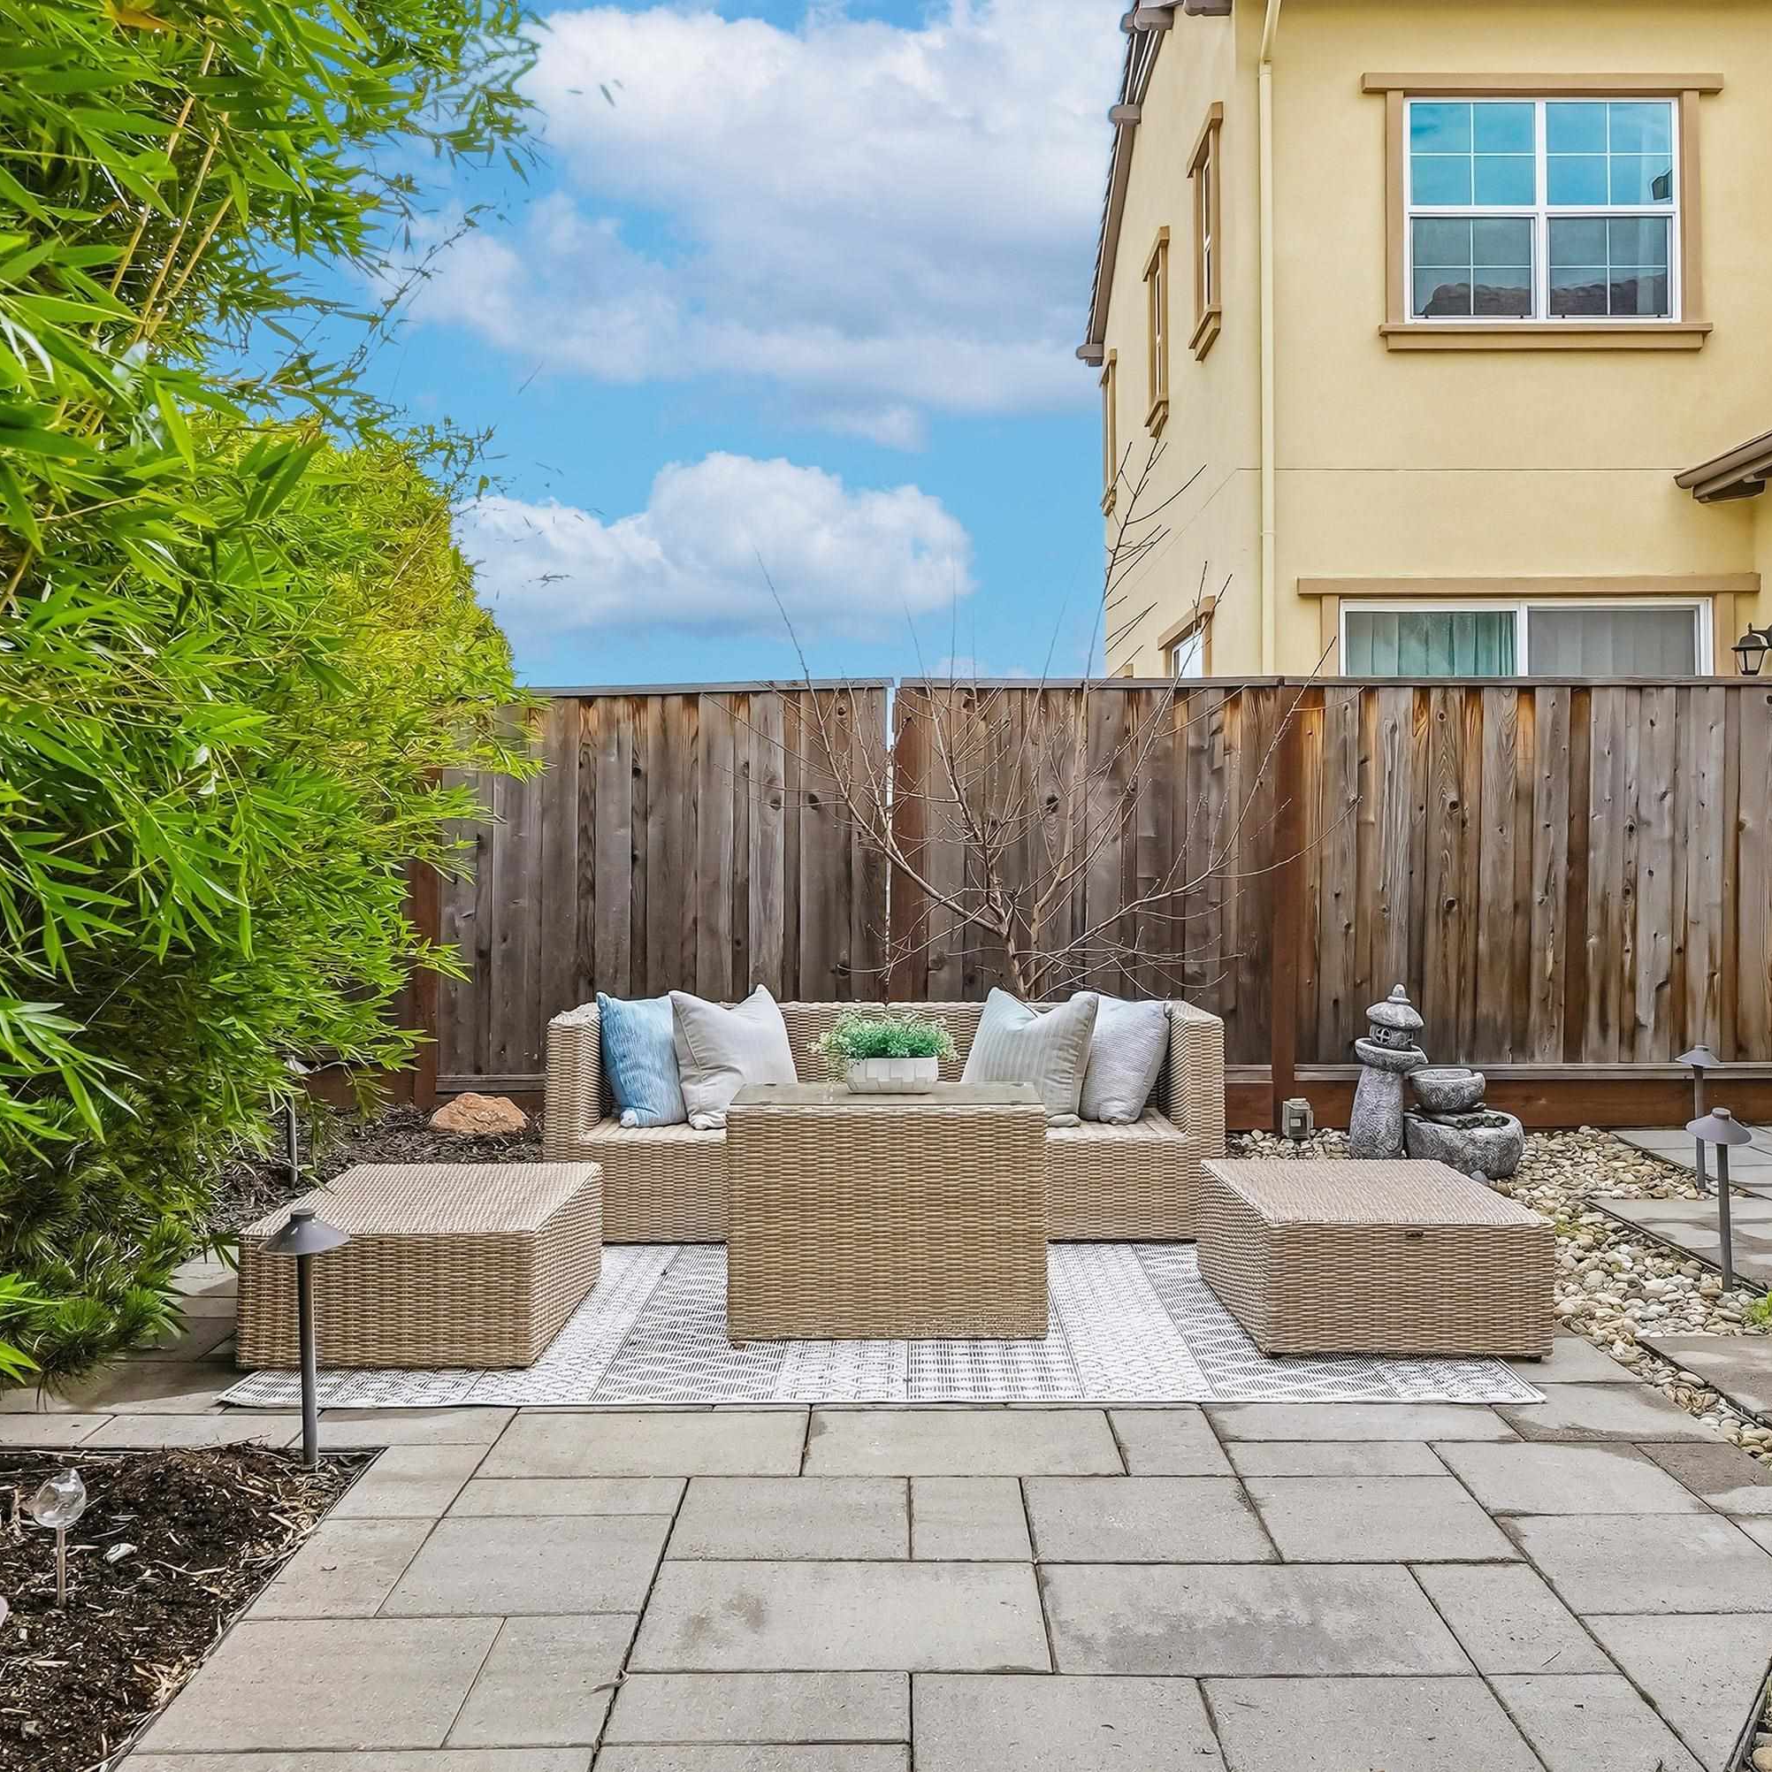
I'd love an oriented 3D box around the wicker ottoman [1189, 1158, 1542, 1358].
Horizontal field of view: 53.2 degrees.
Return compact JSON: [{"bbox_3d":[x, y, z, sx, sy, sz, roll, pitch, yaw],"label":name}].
[{"bbox_3d":[1.201,0.923,4.471,0.662,0.317,0.828,0,1,0],"label":"wicker ottoman"}]

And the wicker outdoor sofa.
[{"bbox_3d":[0.000,0.733,5.588,2.032,0.664,0.694,0,1,0],"label":"wicker outdoor sofa"}]

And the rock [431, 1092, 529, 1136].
[{"bbox_3d":[-1.680,0.922,7.331,0.382,0.154,0.268,0,1,0],"label":"rock"}]

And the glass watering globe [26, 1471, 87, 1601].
[{"bbox_3d":[-1.279,1.003,2.752,0.085,0.210,0.085,0,1,0],"label":"glass watering globe"}]

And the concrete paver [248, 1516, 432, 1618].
[{"bbox_3d":[-0.892,1.156,2.940,0.204,0.055,0.400,0,1,1],"label":"concrete paver"}]

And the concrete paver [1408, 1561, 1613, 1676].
[{"bbox_3d":[0.957,1.151,2.727,0.200,0.055,0.394,0,1,1],"label":"concrete paver"}]

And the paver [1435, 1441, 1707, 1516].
[{"bbox_3d":[1.268,1.127,3.295,0.402,0.054,0.392,0,1,1],"label":"paver"}]

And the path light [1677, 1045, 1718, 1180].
[{"bbox_3d":[2.760,0.777,6.000,0.166,0.500,0.166,0,1,1],"label":"path light"}]

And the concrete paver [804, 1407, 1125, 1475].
[{"bbox_3d":[0.153,1.135,3.532,0.617,0.055,0.392,0,1,1],"label":"concrete paver"}]

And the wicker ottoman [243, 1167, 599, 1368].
[{"bbox_3d":[-1.114,0.925,4.396,0.659,0.317,0.858,0,1,1],"label":"wicker ottoman"}]

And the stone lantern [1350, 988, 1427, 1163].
[{"bbox_3d":[1.944,0.716,6.872,0.282,0.659,0.263,0,1,0],"label":"stone lantern"}]

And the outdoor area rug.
[{"bbox_3d":[-0.007,1.070,4.802,2.840,0.010,2.060,0,1,1],"label":"outdoor area rug"}]

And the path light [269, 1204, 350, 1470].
[{"bbox_3d":[-1.113,0.868,3.402,0.166,0.500,0.166,0,1,1],"label":"path light"}]

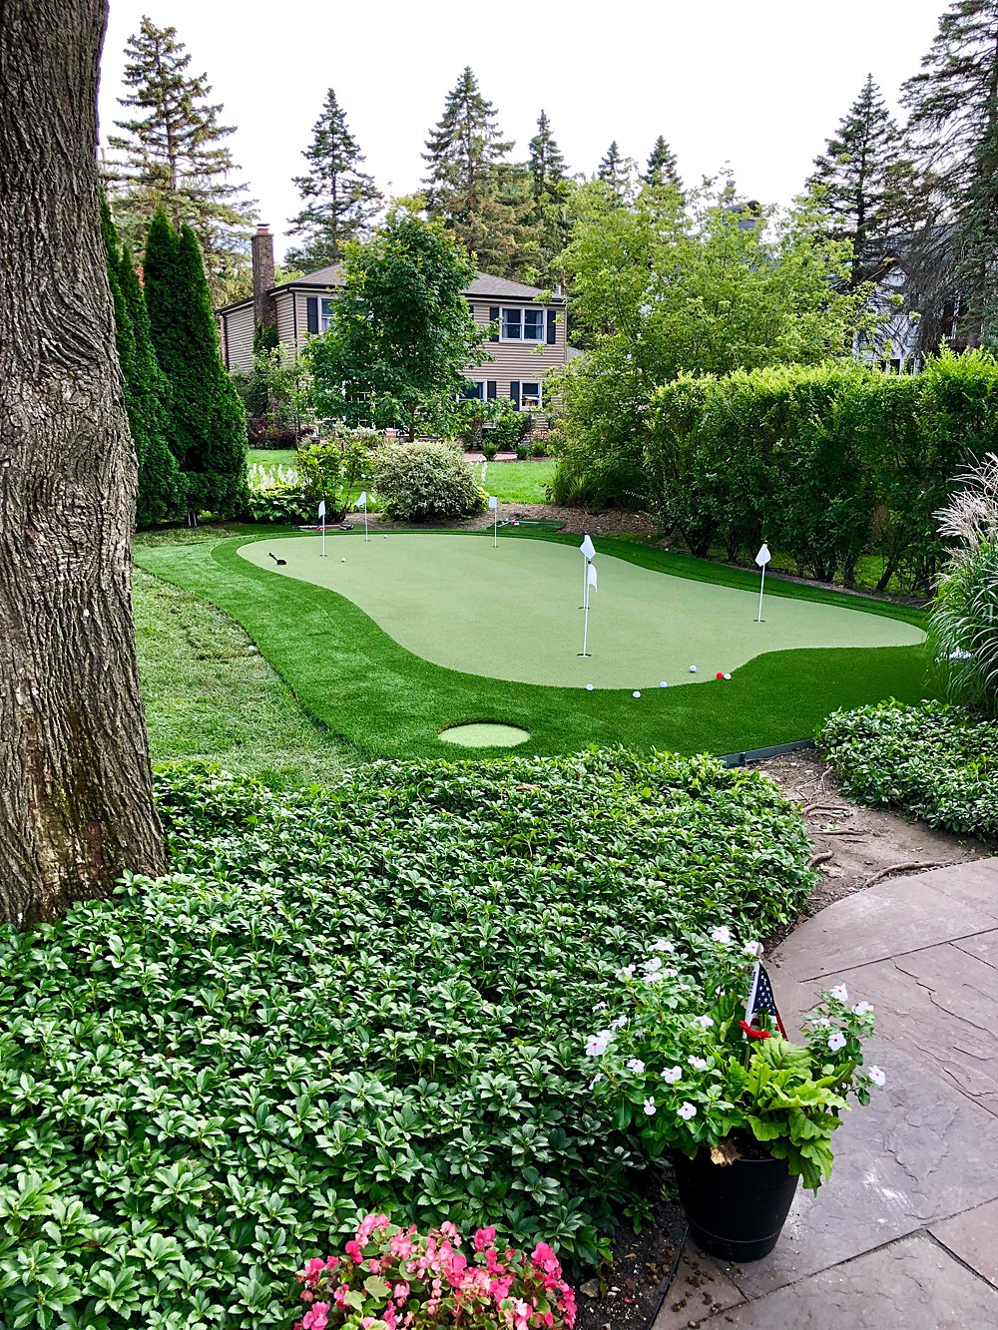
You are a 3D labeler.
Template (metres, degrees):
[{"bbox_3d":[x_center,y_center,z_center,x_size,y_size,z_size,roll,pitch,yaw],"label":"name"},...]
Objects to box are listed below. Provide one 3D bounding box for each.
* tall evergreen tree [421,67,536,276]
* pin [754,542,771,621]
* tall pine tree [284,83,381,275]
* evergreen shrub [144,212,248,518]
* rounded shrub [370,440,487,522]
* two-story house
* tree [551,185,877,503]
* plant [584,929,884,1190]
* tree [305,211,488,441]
[{"bbox_3d":[-1.269,-24.348,64.093,6.563,20.459,7.000,0,13,0],"label":"tall evergreen tree"},{"bbox_3d":[2.323,-0.735,9.478,0.140,0.710,0.100,0,13,0],"label":"pin"},{"bbox_3d":[-9.865,-23.862,64.227,5.770,19.309,6.200,0,13,0],"label":"tall pine tree"},{"bbox_3d":[-5.171,-5.081,18.362,1.774,4.970,1.600,0,13,0],"label":"evergreen shrub"},{"bbox_3d":[-1.232,-3.287,18.893,2.044,1.299,1.850,0,13,0],"label":"rounded shrub"},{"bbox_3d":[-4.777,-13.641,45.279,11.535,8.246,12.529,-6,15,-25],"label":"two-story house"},{"bbox_3d":[4.370,-6.568,22.068,6.545,6.260,6.000,0,13,0],"label":"tree"},{"bbox_3d":[0.496,0.790,2.251,0.604,0.482,0.520,0,13,0],"label":"plant"},{"bbox_3d":[-2.559,-7.947,26.894,4.572,6.379,4.400,0,13,0],"label":"tree"}]

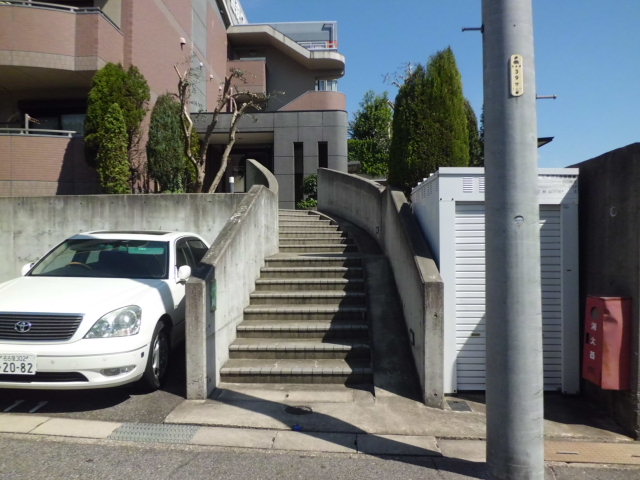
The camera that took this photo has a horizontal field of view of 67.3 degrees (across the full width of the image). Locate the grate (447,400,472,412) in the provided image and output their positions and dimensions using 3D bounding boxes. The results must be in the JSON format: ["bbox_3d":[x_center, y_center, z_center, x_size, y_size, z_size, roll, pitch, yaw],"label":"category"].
[{"bbox_3d":[1.306,1.566,4.500,0.195,0.030,0.270,0,-1,5],"label":"grate"}]

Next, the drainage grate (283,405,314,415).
[{"bbox_3d":[-0.185,1.510,4.230,0.245,0.030,0.245,0,-1,0],"label":"drainage grate"}]

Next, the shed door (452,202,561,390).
[{"bbox_3d":[1.874,0.558,4.780,1.065,1.880,0.060,0,-1,1],"label":"shed door"}]

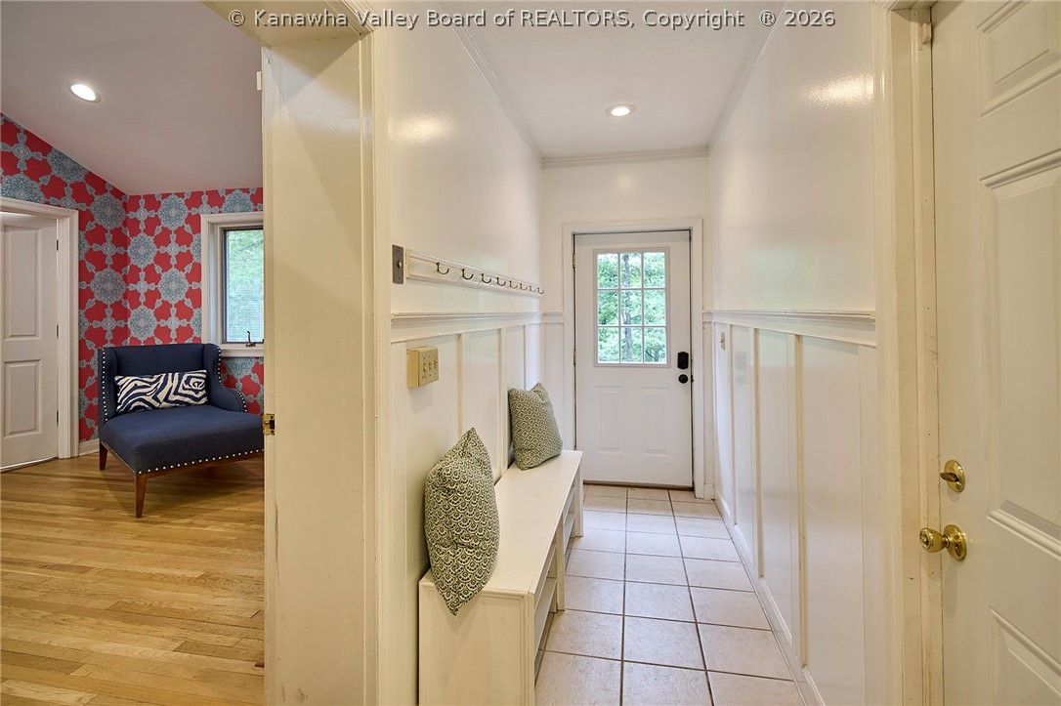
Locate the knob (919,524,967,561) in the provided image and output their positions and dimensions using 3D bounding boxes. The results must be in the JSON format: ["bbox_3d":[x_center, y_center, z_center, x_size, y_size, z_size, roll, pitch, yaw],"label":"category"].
[{"bbox_3d":[0.854,0.394,1.046,0.063,0.067,0.067,0,3,11],"label":"knob"}]

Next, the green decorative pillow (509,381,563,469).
[{"bbox_3d":[0.029,0.421,3.000,0.160,0.440,0.440,-18,-8,29],"label":"green decorative pillow"}]

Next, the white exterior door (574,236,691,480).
[{"bbox_3d":[0.820,0.042,4.060,0.915,2.030,0.045,0,3,11],"label":"white exterior door"}]

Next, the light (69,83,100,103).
[{"bbox_3d":[-3.272,-1.913,3.680,0.183,0.030,0.183,0,-20,11],"label":"light"}]

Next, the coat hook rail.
[{"bbox_3d":[-0.140,-0.398,2.905,0.060,0.105,2.580,0,5,11],"label":"coat hook rail"}]

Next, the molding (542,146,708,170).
[{"bbox_3d":[0.743,-1.568,4.030,1.350,0.080,0.050,1,3,11],"label":"molding"}]

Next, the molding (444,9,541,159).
[{"bbox_3d":[-0.141,-1.459,2.955,0.045,0.075,2.450,0,5,11],"label":"molding"}]

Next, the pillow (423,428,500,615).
[{"bbox_3d":[-0.228,0.544,1.720,0.190,0.450,0.450,-8,2,8],"label":"pillow"}]

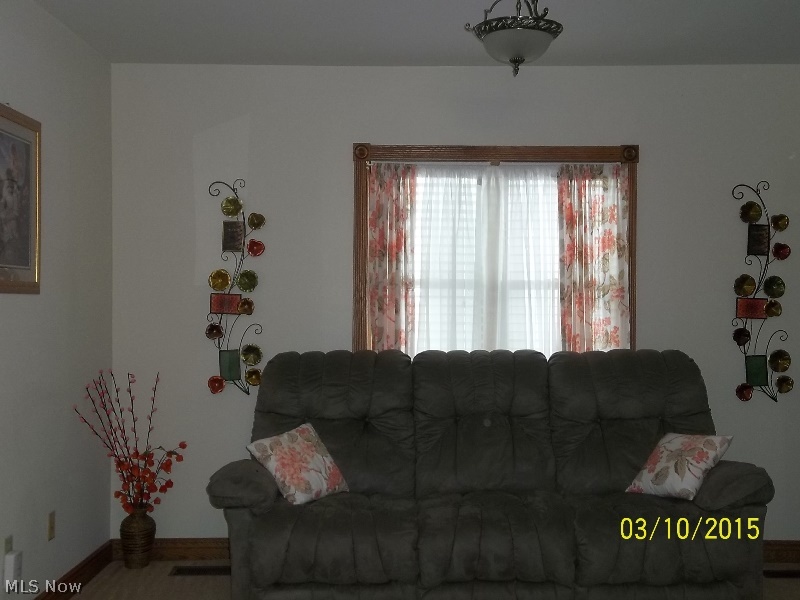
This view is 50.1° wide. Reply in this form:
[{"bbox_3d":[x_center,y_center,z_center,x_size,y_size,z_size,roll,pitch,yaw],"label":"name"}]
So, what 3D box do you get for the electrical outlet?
[{"bbox_3d":[-1.418,0.926,3.502,0.012,0.114,0.070,0,0,0],"label":"electrical outlet"}]

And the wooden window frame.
[{"bbox_3d":[0.470,-0.080,4.210,1.400,1.370,0.070,0,0,0],"label":"wooden window frame"}]

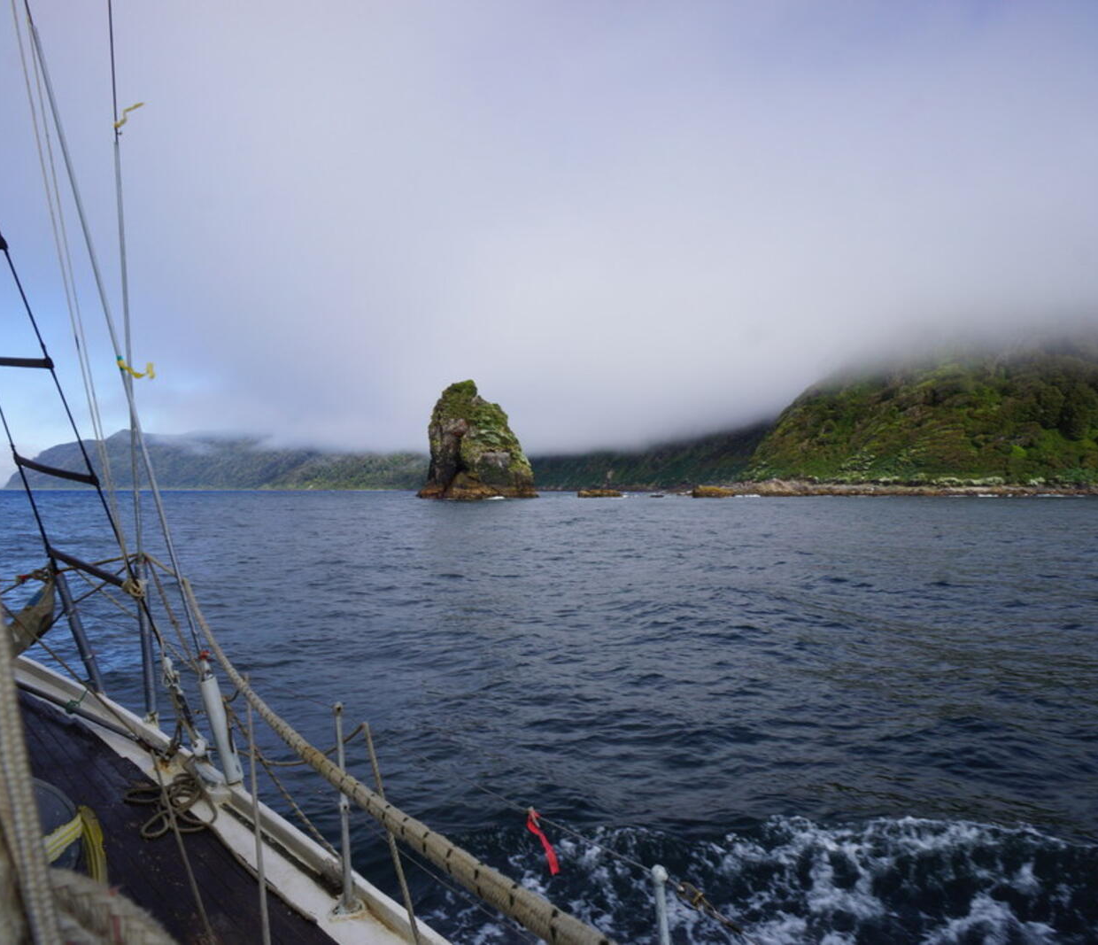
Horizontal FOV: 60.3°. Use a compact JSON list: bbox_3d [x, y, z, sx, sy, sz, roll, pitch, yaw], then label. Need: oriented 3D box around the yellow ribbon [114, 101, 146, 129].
[{"bbox_3d":[-1.907,-1.627,4.300,0.138,0.122,0.040,0,-1,0],"label":"yellow ribbon"}]

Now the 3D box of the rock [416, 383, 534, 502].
[{"bbox_3d":[-20.342,-9.155,265.000,33.000,33.000,27.000,0,-1,0],"label":"rock"}]

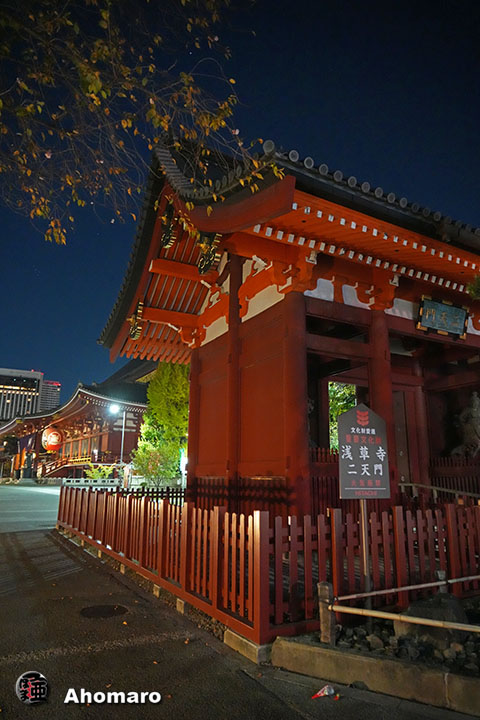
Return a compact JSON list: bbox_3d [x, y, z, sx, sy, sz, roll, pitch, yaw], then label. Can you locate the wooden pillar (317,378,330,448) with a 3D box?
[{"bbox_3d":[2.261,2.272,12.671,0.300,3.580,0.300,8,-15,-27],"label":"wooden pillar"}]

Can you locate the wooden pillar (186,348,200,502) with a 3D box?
[{"bbox_3d":[-1.255,2.109,13.680,0.370,4.919,0.370,8,-15,-27],"label":"wooden pillar"}]

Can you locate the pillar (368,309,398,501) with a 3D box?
[{"bbox_3d":[3.132,1.305,10.428,0.410,5.018,0.410,8,-15,-27],"label":"pillar"}]

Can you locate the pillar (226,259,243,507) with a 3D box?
[{"bbox_3d":[-0.087,0.597,11.825,0.340,7.002,0.340,8,-15,-27],"label":"pillar"}]

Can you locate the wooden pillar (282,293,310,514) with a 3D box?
[{"bbox_3d":[1.108,1.026,9.385,0.410,5.038,0.410,0,-14,0],"label":"wooden pillar"}]

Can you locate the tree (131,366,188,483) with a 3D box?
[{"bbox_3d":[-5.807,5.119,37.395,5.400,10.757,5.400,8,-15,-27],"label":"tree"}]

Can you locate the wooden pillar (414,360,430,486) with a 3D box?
[{"bbox_3d":[5.501,2.349,14.429,0.380,4.906,0.380,8,-15,-27],"label":"wooden pillar"}]

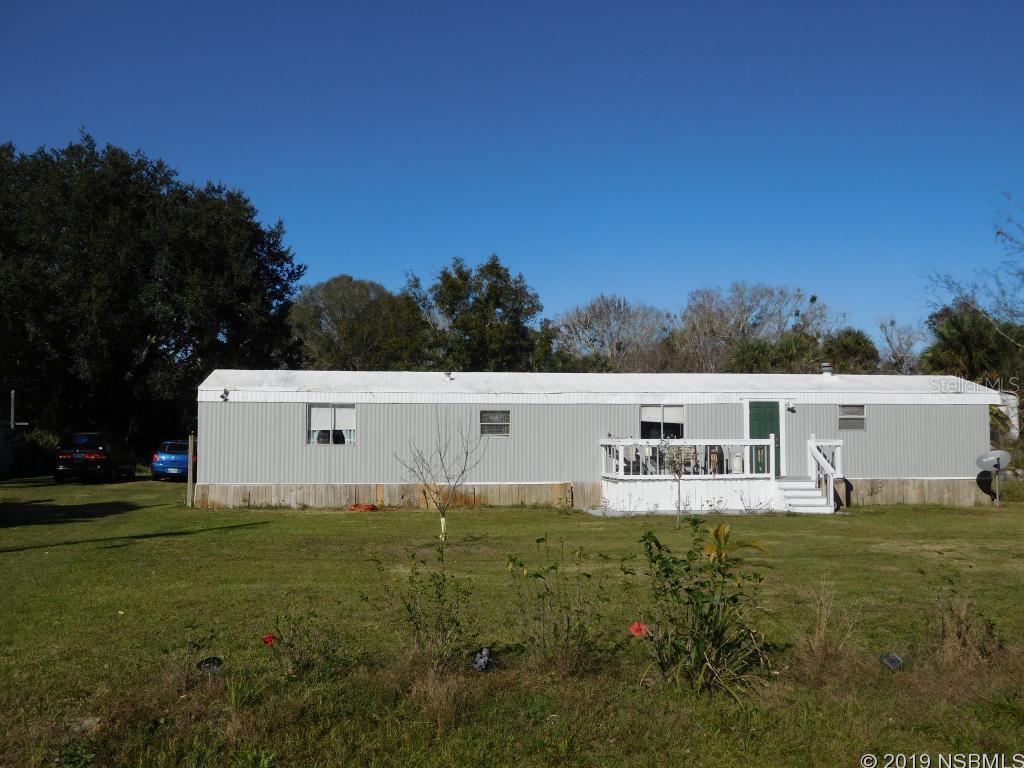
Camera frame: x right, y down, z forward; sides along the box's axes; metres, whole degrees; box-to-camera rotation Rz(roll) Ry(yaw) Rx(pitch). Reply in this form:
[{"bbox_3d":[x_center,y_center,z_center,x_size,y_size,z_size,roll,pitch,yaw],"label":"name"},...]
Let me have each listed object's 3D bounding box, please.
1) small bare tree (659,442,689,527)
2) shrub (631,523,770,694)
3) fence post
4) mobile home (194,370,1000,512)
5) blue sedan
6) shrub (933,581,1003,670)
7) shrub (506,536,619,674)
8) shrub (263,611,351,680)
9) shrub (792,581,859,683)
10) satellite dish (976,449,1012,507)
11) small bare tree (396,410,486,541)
[{"bbox_3d":[3.089,1.908,18.106,0.574,1.653,0.545,0,-4,0],"label":"small bare tree"},{"bbox_3d":[1.251,1.444,6.284,0.903,1.095,0.794,0,-4,0],"label":"shrub"},{"bbox_3d":[-7.884,2.121,23.213,0.110,1.861,0.110,0,-4,-7],"label":"fence post"},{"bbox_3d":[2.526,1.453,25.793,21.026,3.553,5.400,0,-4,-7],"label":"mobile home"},{"bbox_3d":[-12.442,2.953,36.365,1.720,1.440,4.400,0,-4,-7],"label":"blue sedan"},{"bbox_3d":[3.294,1.721,6.861,0.493,0.615,0.468,0,-4,0],"label":"shrub"},{"bbox_3d":[0.360,1.556,6.750,0.798,0.930,0.679,0,-4,0],"label":"shrub"},{"bbox_3d":[-1.424,1.791,6.561,0.610,0.437,0.549,0,-4,0],"label":"shrub"},{"bbox_3d":[2.165,1.685,6.539,0.456,0.647,0.433,0,-4,0],"label":"shrub"},{"bbox_3d":[12.594,2.451,24.696,0.880,1.481,0.720,-3,-4,37],"label":"satellite dish"},{"bbox_3d":[-1.164,1.509,15.636,1.487,2.144,1.368,0,-4,0],"label":"small bare tree"}]

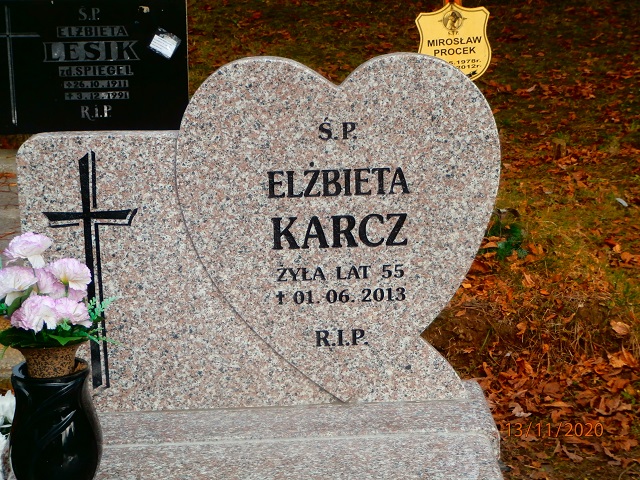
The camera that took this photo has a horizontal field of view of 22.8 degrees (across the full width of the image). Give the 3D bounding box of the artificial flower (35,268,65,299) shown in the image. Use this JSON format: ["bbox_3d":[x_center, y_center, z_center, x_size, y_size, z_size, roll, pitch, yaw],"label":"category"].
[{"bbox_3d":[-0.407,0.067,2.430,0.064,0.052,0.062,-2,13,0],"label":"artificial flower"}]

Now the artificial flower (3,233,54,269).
[{"bbox_3d":[-0.442,0.016,2.400,0.074,0.052,0.068,-11,13,11],"label":"artificial flower"}]

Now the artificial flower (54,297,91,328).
[{"bbox_3d":[-0.370,0.108,2.370,0.060,0.050,0.060,-5,23,-24],"label":"artificial flower"}]

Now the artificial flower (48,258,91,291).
[{"bbox_3d":[-0.378,0.052,2.400,0.064,0.050,0.062,-1,14,-24],"label":"artificial flower"}]

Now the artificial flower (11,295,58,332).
[{"bbox_3d":[-0.424,0.109,2.360,0.071,0.056,0.062,-4,24,9],"label":"artificial flower"}]

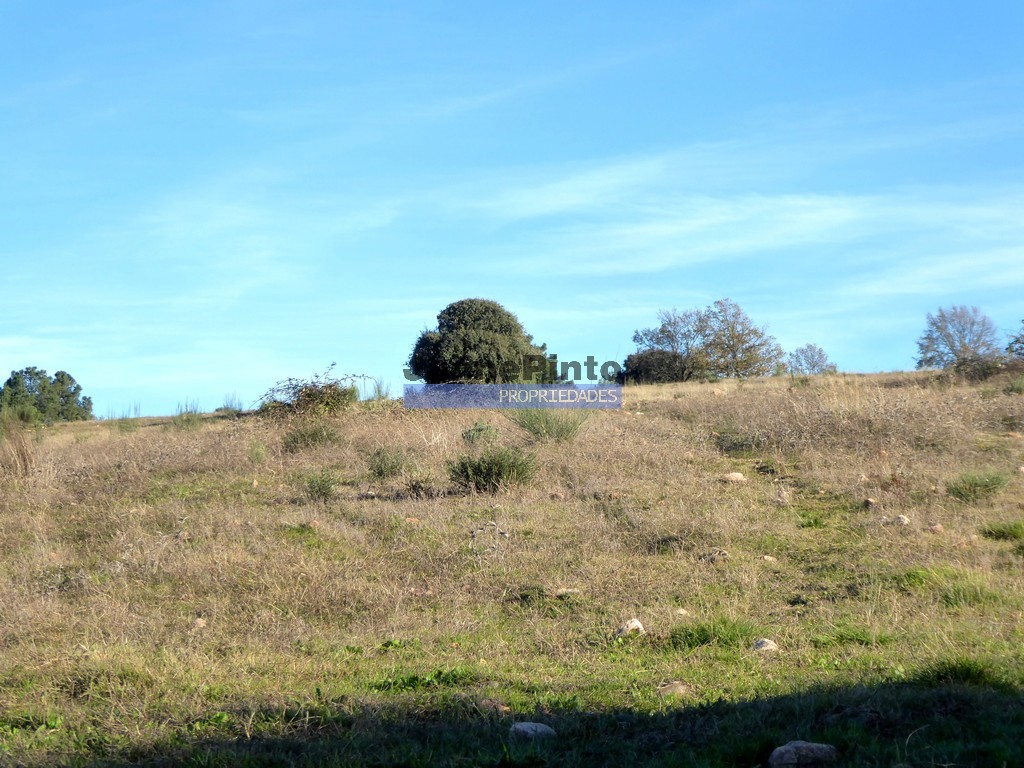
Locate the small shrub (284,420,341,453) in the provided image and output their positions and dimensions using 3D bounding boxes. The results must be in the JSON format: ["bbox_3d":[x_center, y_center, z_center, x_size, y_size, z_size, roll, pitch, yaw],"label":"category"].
[{"bbox_3d":[-2.844,0.741,38.000,0.791,0.452,0.632,0,-2,0],"label":"small shrub"}]

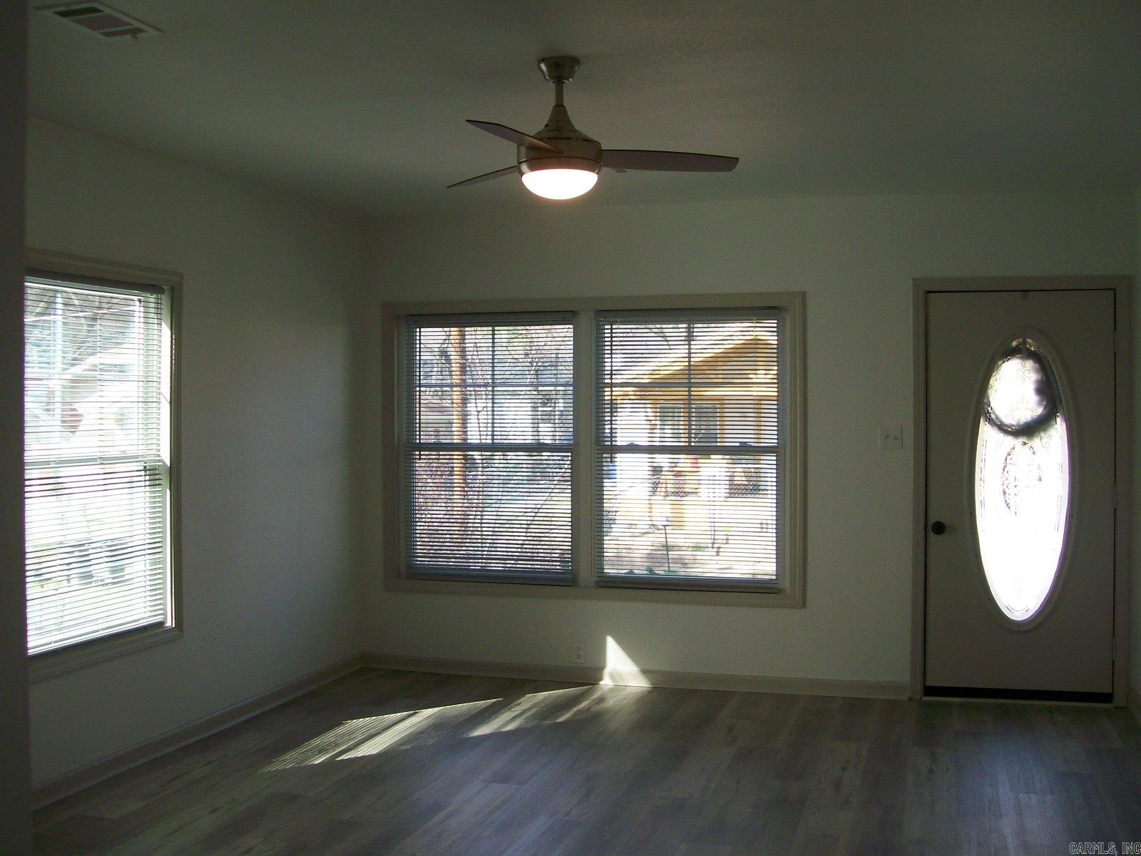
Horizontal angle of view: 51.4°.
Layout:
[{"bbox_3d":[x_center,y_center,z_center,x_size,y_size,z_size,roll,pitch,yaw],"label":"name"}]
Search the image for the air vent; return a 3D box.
[{"bbox_3d":[-1.257,-1.091,3.204,0.186,0.025,0.292,0,1,17],"label":"air vent"}]

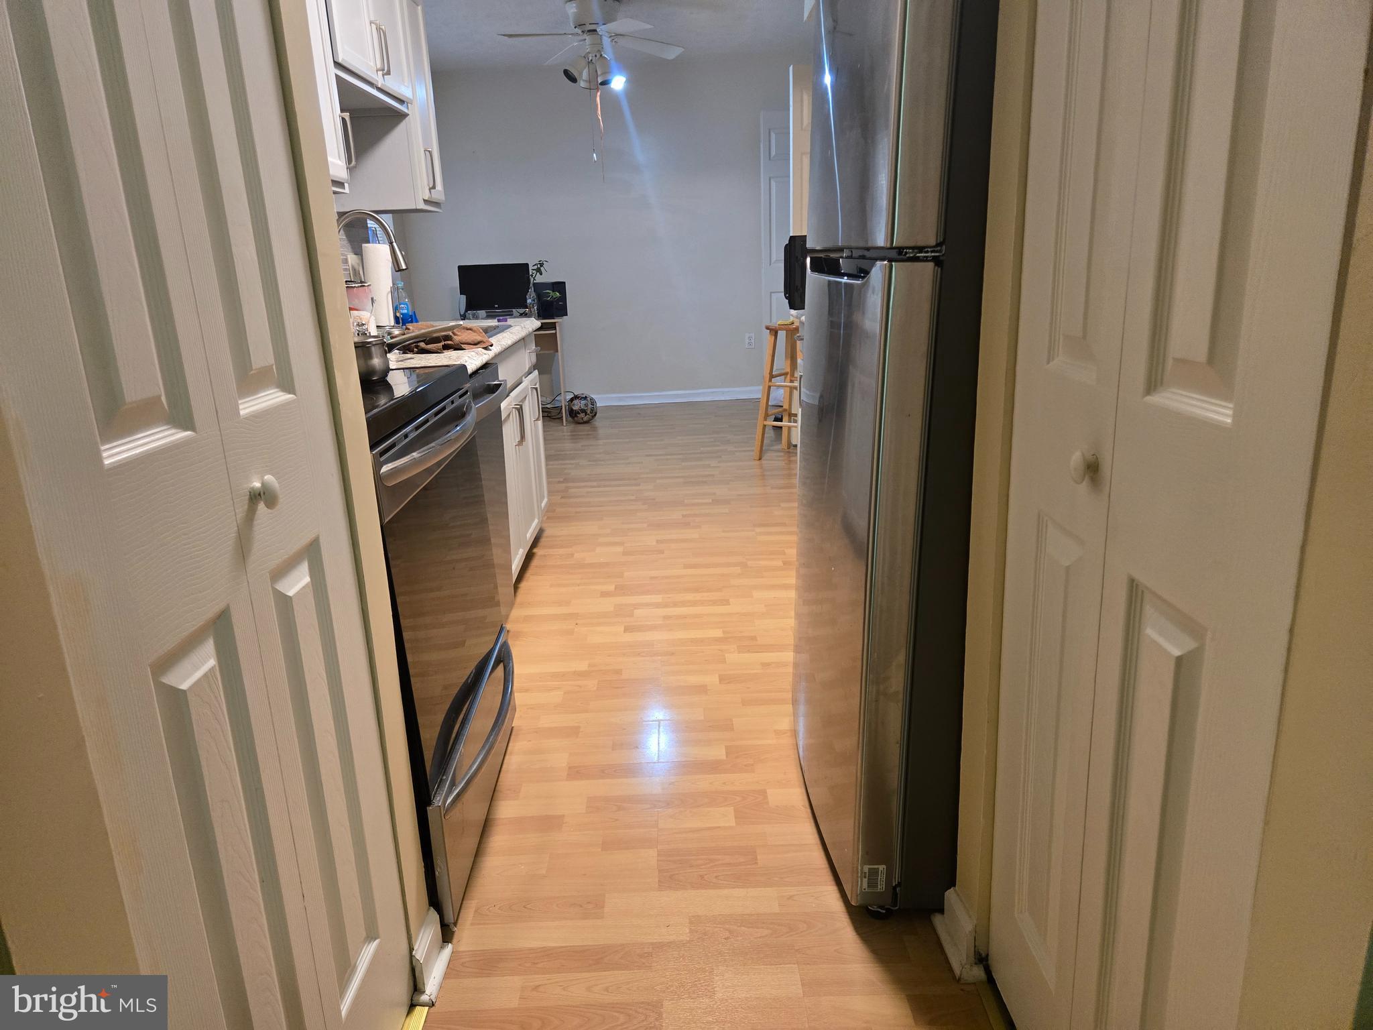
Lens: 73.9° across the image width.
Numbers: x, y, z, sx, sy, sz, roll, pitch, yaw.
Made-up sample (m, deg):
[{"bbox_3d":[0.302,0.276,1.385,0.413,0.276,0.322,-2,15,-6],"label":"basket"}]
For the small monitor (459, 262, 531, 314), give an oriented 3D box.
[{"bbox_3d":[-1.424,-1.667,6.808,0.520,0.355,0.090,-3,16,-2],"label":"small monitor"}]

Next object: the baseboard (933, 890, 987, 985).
[{"bbox_3d":[0.457,0.696,1.536,0.037,0.082,0.150,-3,16,-2],"label":"baseboard"}]

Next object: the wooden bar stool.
[{"bbox_3d":[0.637,-0.701,5.247,0.370,0.752,0.370,9,19,35],"label":"wooden bar stool"}]

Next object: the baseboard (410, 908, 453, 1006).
[{"bbox_3d":[-0.427,0.738,1.527,0.034,0.084,0.132,-3,16,-2],"label":"baseboard"}]

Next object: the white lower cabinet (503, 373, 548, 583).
[{"bbox_3d":[-0.897,-0.171,3.403,0.600,0.630,0.990,-3,16,-2],"label":"white lower cabinet"}]

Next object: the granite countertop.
[{"bbox_3d":[-0.896,-0.551,3.007,0.640,0.040,1.620,-3,16,-2],"label":"granite countertop"}]

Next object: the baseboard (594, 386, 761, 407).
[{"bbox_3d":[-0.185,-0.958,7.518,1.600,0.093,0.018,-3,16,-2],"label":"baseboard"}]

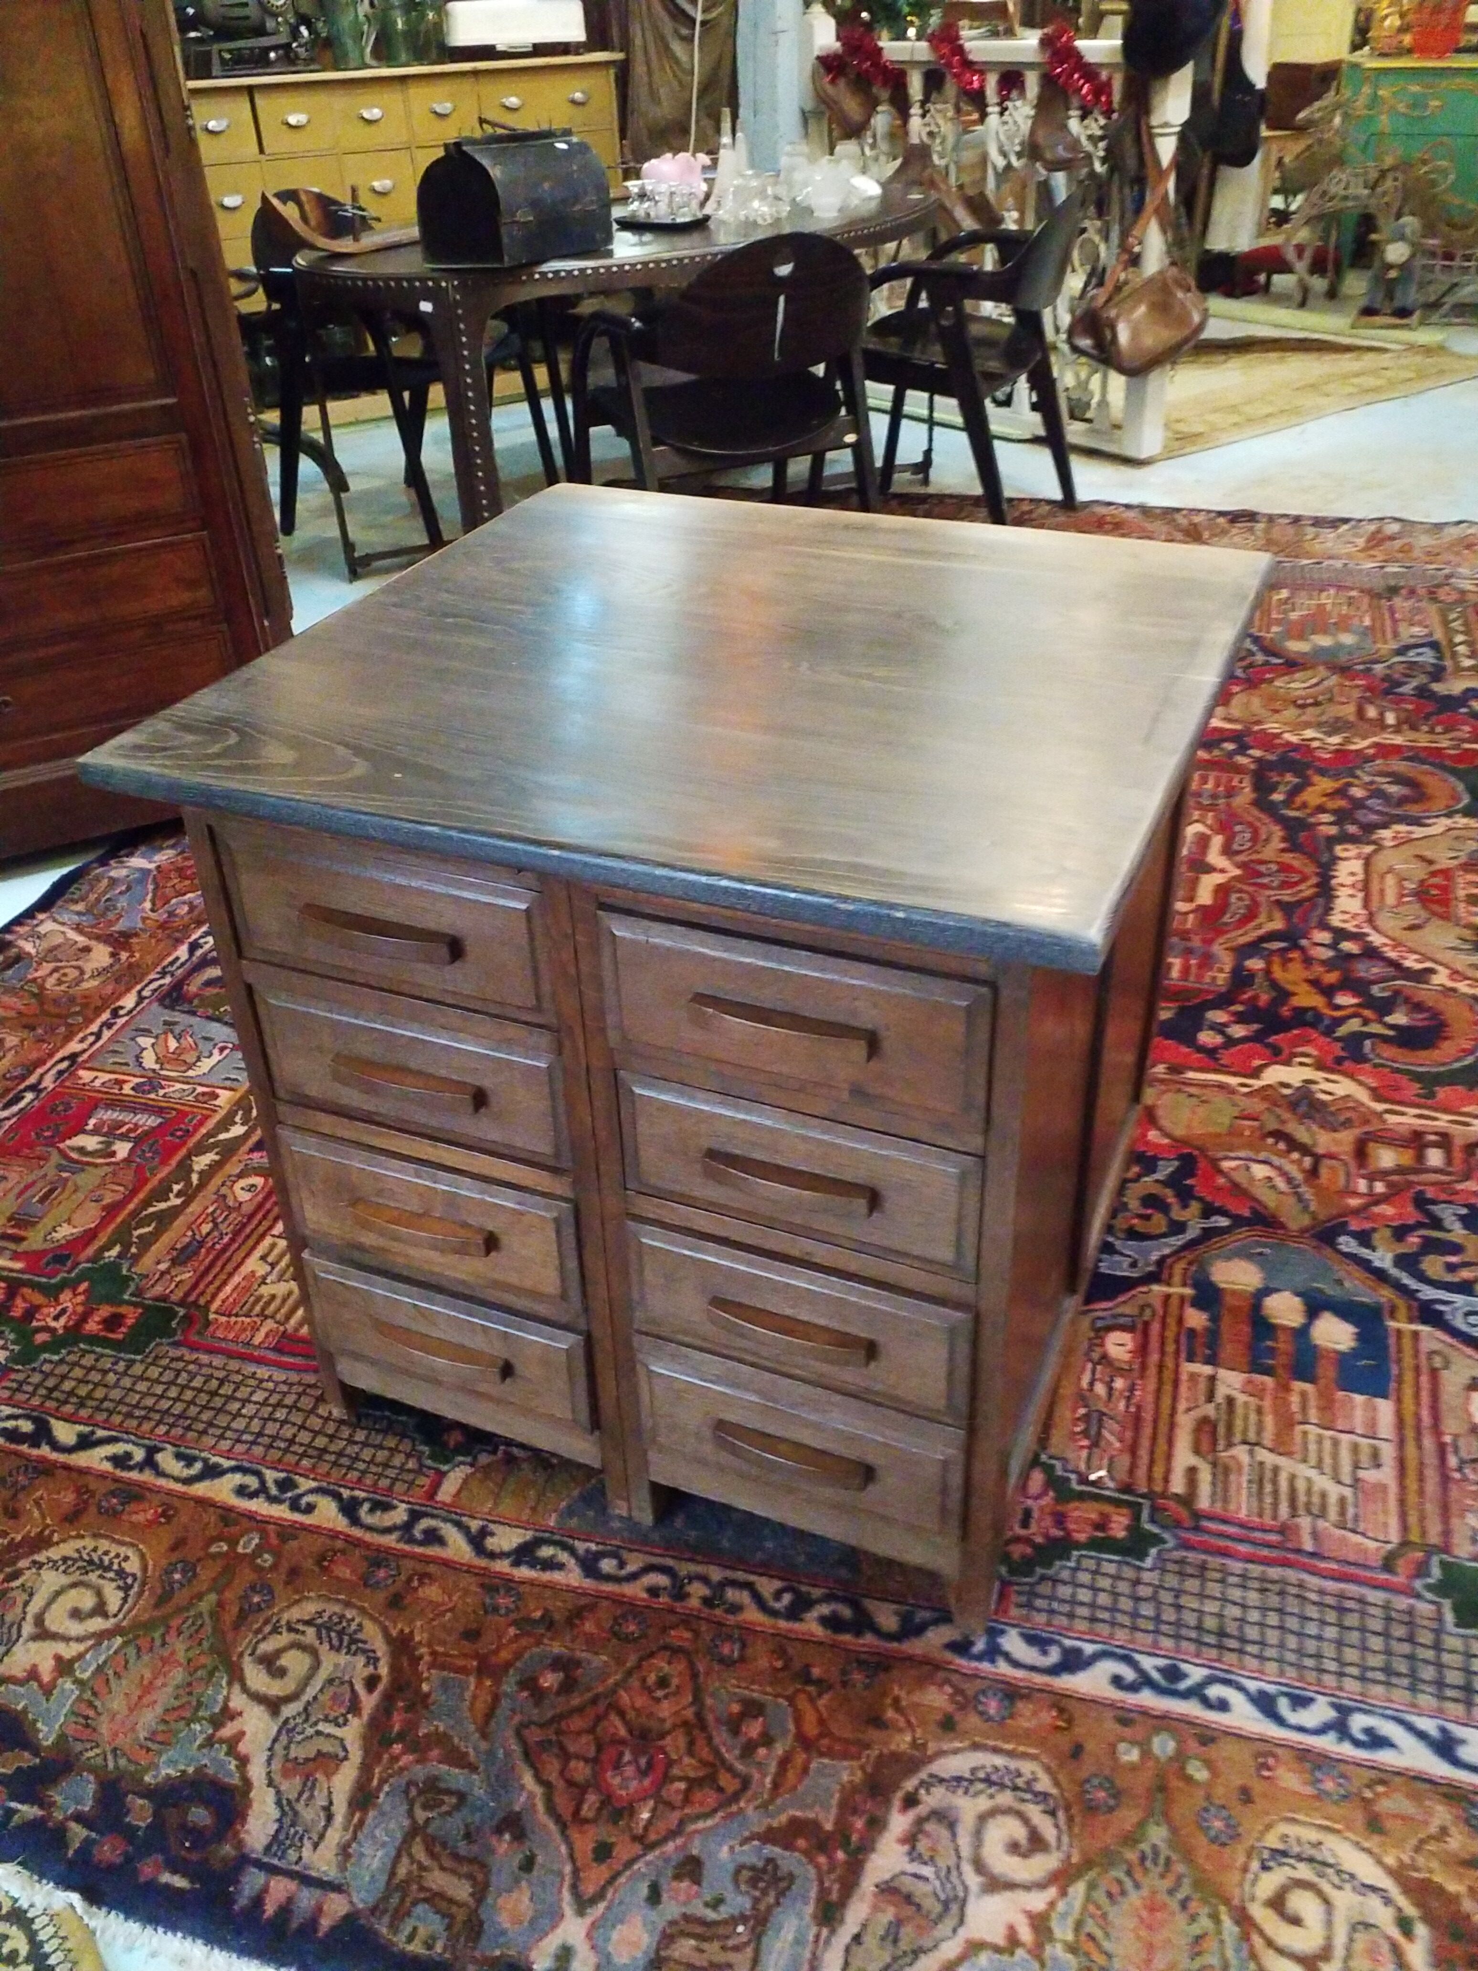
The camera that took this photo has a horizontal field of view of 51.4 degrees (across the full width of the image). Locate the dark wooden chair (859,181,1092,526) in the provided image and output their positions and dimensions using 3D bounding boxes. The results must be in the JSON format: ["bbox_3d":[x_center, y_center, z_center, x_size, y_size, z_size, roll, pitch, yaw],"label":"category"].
[{"bbox_3d":[0.585,-1.683,4.223,0.580,0.820,0.550,14,36,24],"label":"dark wooden chair"}]

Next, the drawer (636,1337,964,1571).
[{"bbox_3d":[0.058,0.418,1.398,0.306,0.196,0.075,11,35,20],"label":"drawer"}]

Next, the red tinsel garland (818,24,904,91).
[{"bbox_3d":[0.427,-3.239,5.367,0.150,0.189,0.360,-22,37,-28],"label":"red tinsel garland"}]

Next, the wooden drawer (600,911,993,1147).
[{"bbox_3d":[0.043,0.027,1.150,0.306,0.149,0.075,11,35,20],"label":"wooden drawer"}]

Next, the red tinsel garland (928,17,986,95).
[{"bbox_3d":[0.709,-3.028,5.018,0.150,0.201,0.258,-22,37,-28],"label":"red tinsel garland"}]

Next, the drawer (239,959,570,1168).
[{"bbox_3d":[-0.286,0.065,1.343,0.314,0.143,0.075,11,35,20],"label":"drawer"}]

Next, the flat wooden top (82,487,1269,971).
[{"bbox_3d":[0.008,-0.305,1.429,0.831,0.028,0.830,11,35,20],"label":"flat wooden top"}]

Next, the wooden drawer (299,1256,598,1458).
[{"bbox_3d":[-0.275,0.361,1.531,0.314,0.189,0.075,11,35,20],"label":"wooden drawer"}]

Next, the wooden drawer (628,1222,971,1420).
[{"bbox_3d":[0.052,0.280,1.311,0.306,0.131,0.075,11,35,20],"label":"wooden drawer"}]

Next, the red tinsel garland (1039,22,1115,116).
[{"bbox_3d":[1.021,-2.775,4.645,0.150,0.232,0.272,-22,37,-28],"label":"red tinsel garland"}]

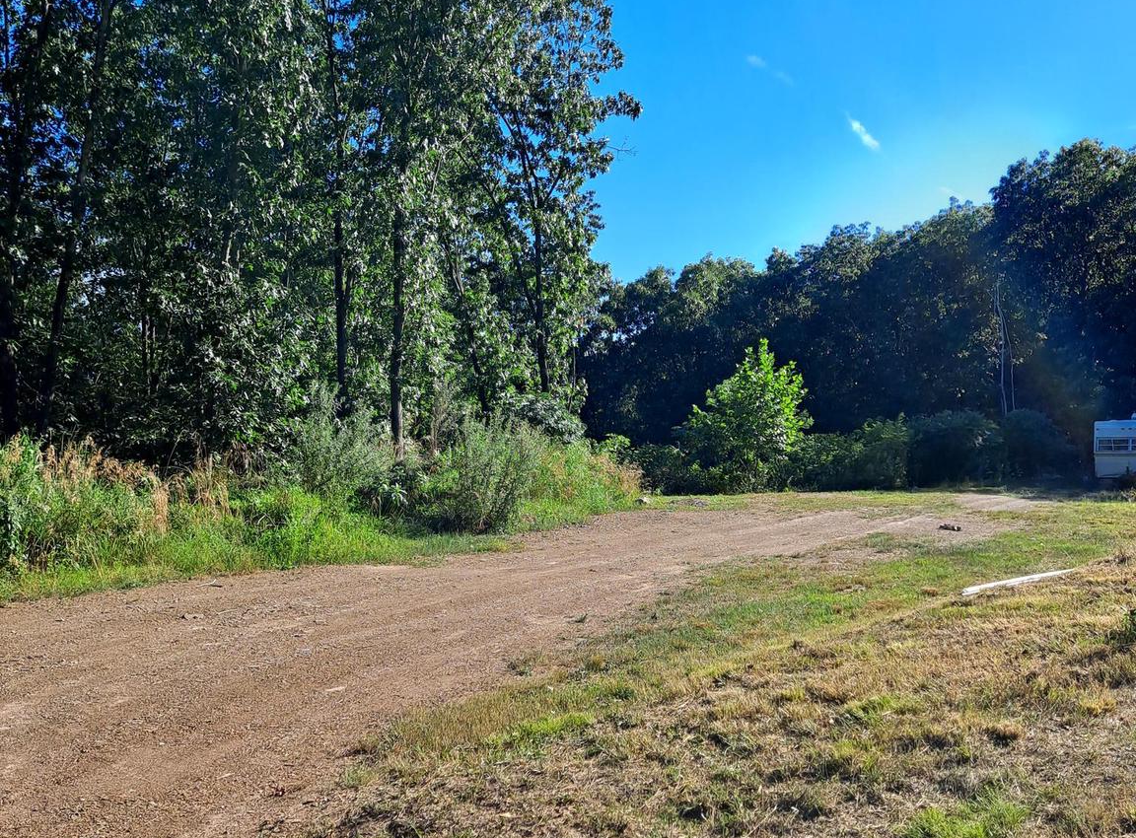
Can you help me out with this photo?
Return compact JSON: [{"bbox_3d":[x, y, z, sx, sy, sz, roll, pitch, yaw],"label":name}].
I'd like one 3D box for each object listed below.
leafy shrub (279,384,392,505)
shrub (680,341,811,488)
[{"bbox_3d":[-4.039,0.483,19.000,2.000,2.150,1.900,0,-1,0],"label":"leafy shrub"},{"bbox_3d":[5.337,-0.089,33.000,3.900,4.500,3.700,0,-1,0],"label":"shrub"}]

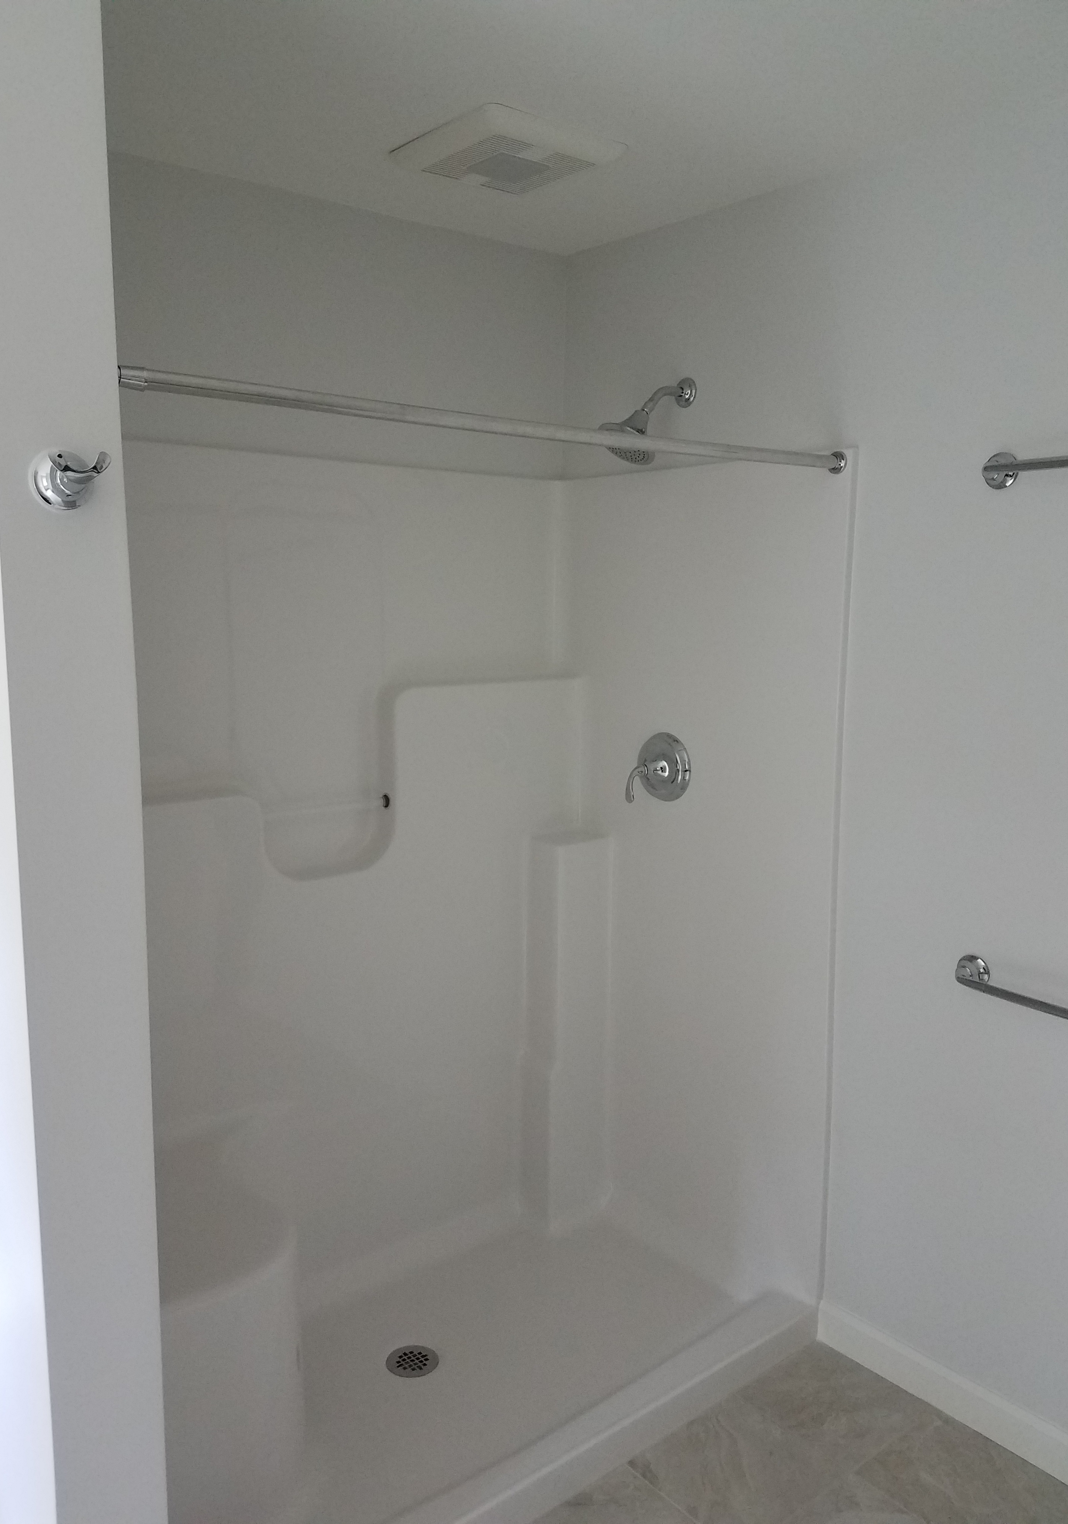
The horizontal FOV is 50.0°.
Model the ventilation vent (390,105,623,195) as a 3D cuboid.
[{"bbox_3d":[-0.049,-1.143,2.175,0.325,0.032,0.320,-6,10,-39],"label":"ventilation vent"}]

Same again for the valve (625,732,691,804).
[{"bbox_3d":[0.261,0.018,2.666,0.125,0.166,0.165,-6,10,-39],"label":"valve"}]

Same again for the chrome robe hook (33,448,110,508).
[{"bbox_3d":[-0.474,-0.292,1.178,0.064,0.062,0.068,-6,10,-39],"label":"chrome robe hook"}]

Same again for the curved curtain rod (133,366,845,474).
[{"bbox_3d":[0.030,-0.522,1.813,1.470,0.055,0.060,-6,10,-39],"label":"curved curtain rod"}]

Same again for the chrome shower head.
[{"bbox_3d":[0.245,-0.746,2.491,0.248,0.200,0.140,-6,10,-39],"label":"chrome shower head"}]

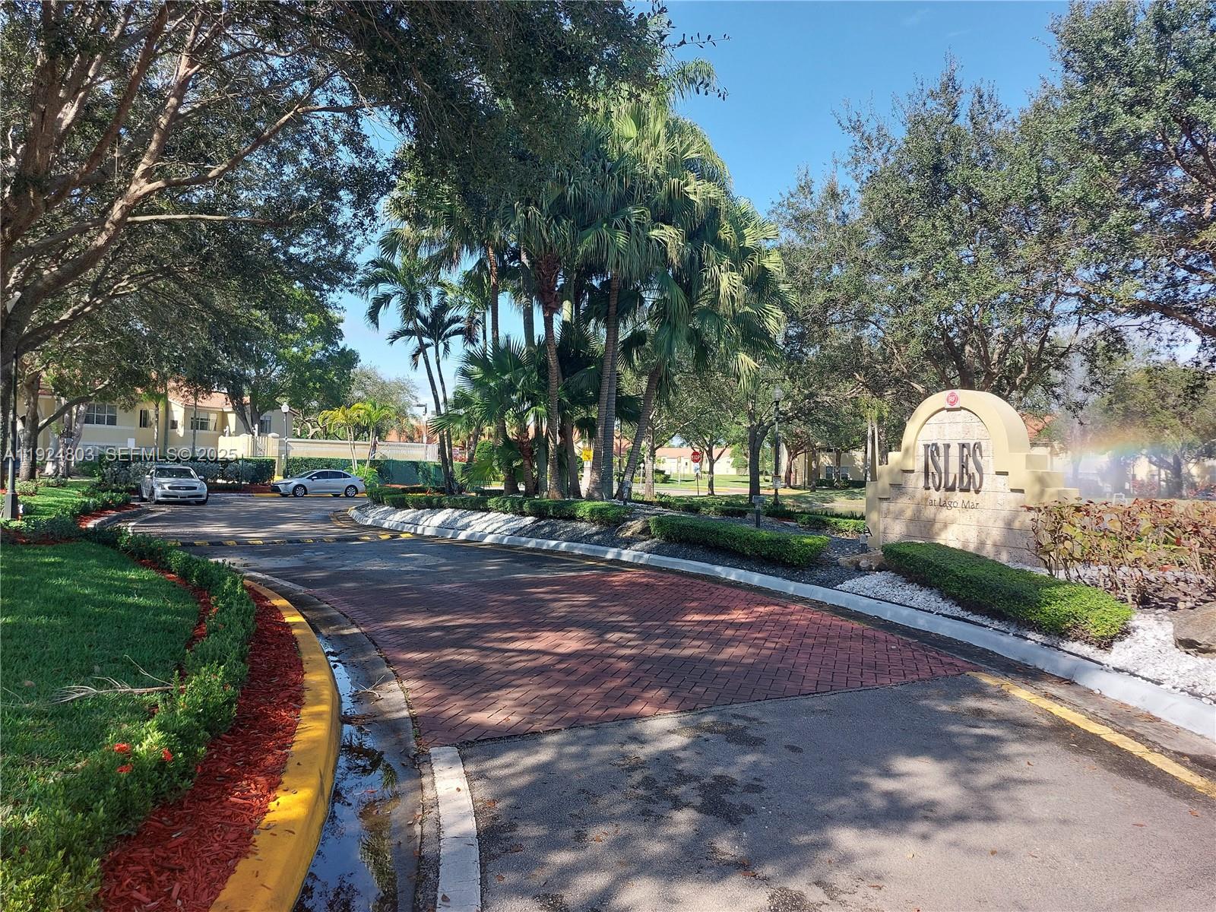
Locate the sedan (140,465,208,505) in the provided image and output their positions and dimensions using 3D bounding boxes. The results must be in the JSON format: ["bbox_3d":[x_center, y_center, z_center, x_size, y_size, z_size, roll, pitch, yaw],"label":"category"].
[{"bbox_3d":[-16.900,1.085,32.700,1.790,1.450,4.750,1,-1,-35],"label":"sedan"}]

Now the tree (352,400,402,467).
[{"bbox_3d":[-12.595,-0.596,46.000,2.650,4.976,2.600,1,-1,-15],"label":"tree"}]

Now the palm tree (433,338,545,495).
[{"bbox_3d":[-4.155,-1.346,29.500,3.851,5.518,3.700,1,-1,-8],"label":"palm tree"}]

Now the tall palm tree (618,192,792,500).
[{"bbox_3d":[3.131,-3.645,28.500,5.873,10.148,5.000,1,-1,6],"label":"tall palm tree"}]

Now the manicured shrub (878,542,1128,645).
[{"bbox_3d":[4.170,1.375,9.600,0.980,0.410,5.600,1,-1,2],"label":"manicured shrub"}]

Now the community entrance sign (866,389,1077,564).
[{"bbox_3d":[5.780,0.284,13.770,0.530,2.720,3.530,1,-1,-31],"label":"community entrance sign"}]

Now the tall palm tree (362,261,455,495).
[{"bbox_3d":[-6.947,-2.825,29.500,3.268,8.410,3.100,1,-1,-13],"label":"tall palm tree"}]

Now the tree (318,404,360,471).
[{"bbox_3d":[-14.668,-0.441,46.000,2.222,4.768,2.400,1,-1,-18],"label":"tree"}]

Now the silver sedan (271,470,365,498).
[{"bbox_3d":[-14.700,1.380,42.900,4.630,1.440,1.780,1,-1,-41],"label":"silver sedan"}]

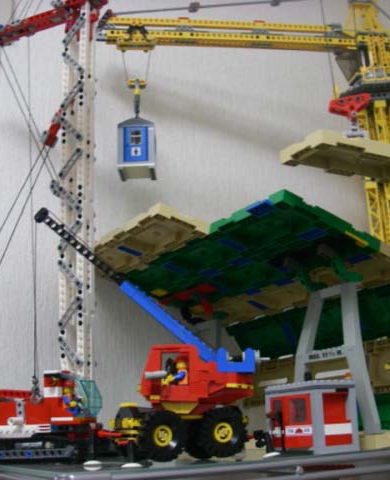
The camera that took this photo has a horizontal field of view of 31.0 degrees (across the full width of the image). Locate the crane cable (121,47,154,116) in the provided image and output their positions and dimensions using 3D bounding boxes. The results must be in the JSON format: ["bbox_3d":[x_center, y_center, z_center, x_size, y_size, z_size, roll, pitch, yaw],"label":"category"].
[{"bbox_3d":[-0.079,-0.216,0.963,0.042,0.100,0.020,1,-15,-11],"label":"crane cable"}]

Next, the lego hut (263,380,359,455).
[{"bbox_3d":[0.114,0.174,0.689,0.048,0.066,0.080,6,-17,-29],"label":"lego hut"}]

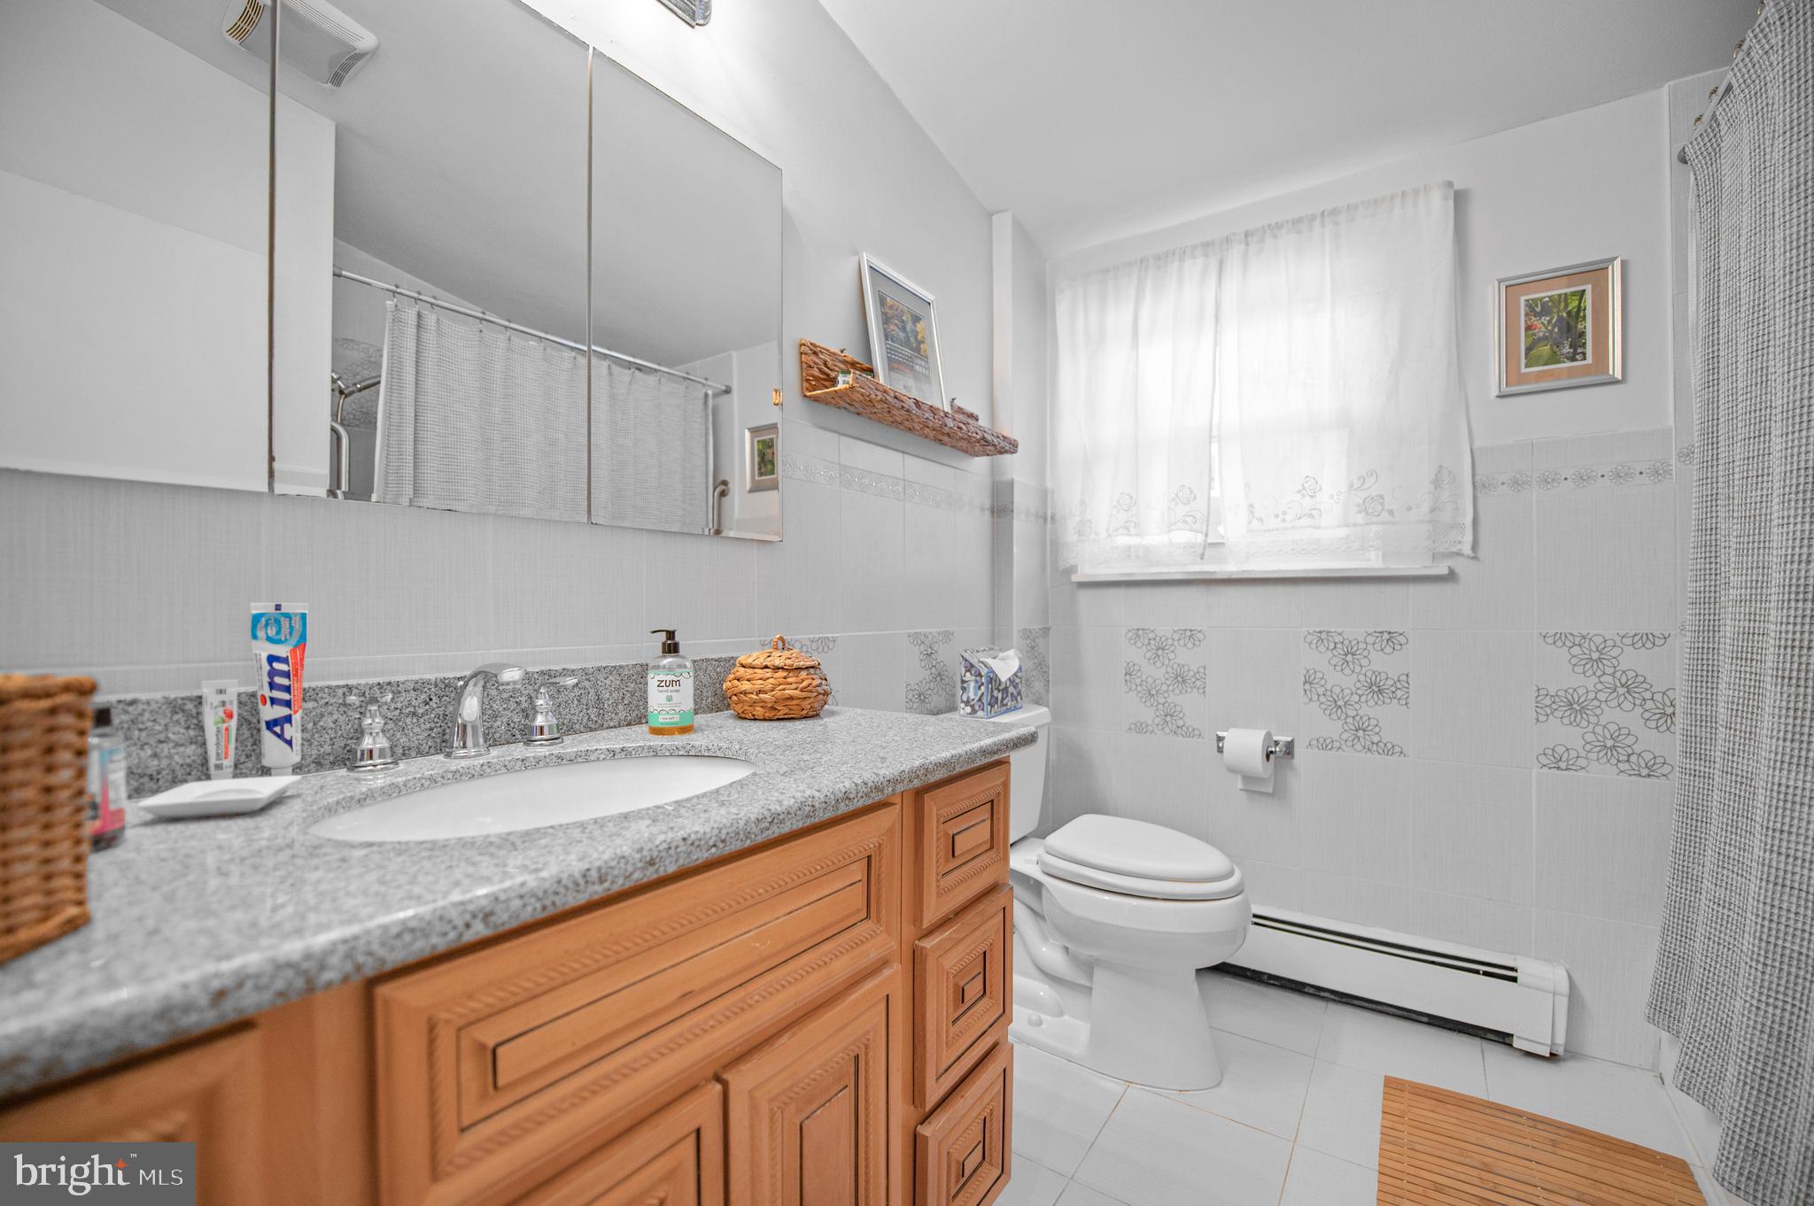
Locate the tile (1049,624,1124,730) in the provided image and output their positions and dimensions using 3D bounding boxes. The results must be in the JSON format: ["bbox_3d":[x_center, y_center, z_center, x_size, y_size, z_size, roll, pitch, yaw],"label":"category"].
[{"bbox_3d":[0.594,0.246,2.321,0.247,0.332,0.010,-1,-1,34],"label":"tile"}]

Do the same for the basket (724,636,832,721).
[{"bbox_3d":[-0.226,0.124,1.215,0.182,0.136,0.182,0,-1,0],"label":"basket"}]

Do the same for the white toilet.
[{"bbox_3d":[0.435,0.690,1.762,0.740,0.757,0.450,0,0,33],"label":"white toilet"}]

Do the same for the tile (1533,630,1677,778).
[{"bbox_3d":[1.611,0.238,1.633,0.242,0.332,0.010,0,0,32],"label":"tile"}]

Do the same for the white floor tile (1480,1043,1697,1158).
[{"bbox_3d":[1.449,1.054,1.523,0.312,0.010,0.342,-1,-1,35],"label":"white floor tile"}]

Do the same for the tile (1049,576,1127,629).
[{"bbox_3d":[0.594,0.006,2.346,0.265,0.149,0.010,-1,-1,35],"label":"tile"}]

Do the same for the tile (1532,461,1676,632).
[{"bbox_3d":[1.655,-0.129,1.683,0.250,0.400,0.010,-1,-1,32],"label":"tile"}]

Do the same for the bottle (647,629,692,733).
[{"bbox_3d":[-0.384,0.126,1.145,0.076,0.164,0.076,0,-1,-38],"label":"bottle"}]

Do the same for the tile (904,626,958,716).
[{"bbox_3d":[0.064,0.245,1.921,0.010,0.339,0.246,0,0,37],"label":"tile"}]

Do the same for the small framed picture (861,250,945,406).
[{"bbox_3d":[0.006,-0.650,1.802,0.018,0.380,0.302,-11,-7,36],"label":"small framed picture"}]

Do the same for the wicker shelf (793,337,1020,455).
[{"bbox_3d":[0.046,-0.514,1.810,0.138,0.125,0.735,-1,-1,36],"label":"wicker shelf"}]

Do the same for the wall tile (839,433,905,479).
[{"bbox_3d":[-0.076,-0.346,1.682,0.010,0.068,0.248,-1,-1,35],"label":"wall tile"}]

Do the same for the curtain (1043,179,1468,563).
[{"bbox_3d":[0.932,-0.553,2.014,1.042,0.966,0.100,0,0,32],"label":"curtain"}]

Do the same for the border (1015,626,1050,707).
[{"bbox_3d":[0.414,0.245,2.309,0.010,0.327,0.250,-1,-1,36],"label":"border"}]

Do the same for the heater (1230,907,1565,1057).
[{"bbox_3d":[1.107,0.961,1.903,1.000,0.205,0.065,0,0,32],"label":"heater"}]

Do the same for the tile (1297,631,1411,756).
[{"bbox_3d":[1.233,0.245,1.946,0.250,0.341,0.010,-1,-1,32],"label":"tile"}]

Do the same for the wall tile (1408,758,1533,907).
[{"bbox_3d":[1.409,0.569,1.764,0.245,0.331,0.010,-1,-1,34],"label":"wall tile"}]

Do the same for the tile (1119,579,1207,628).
[{"bbox_3d":[0.784,0.002,2.139,0.242,0.140,0.010,0,0,32],"label":"tile"}]

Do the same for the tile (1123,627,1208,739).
[{"bbox_3d":[0.798,0.244,2.182,0.247,0.332,0.010,-1,-1,34],"label":"tile"}]

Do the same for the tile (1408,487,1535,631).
[{"bbox_3d":[1.444,-0.100,1.815,0.250,0.346,0.010,-1,-1,32],"label":"tile"}]

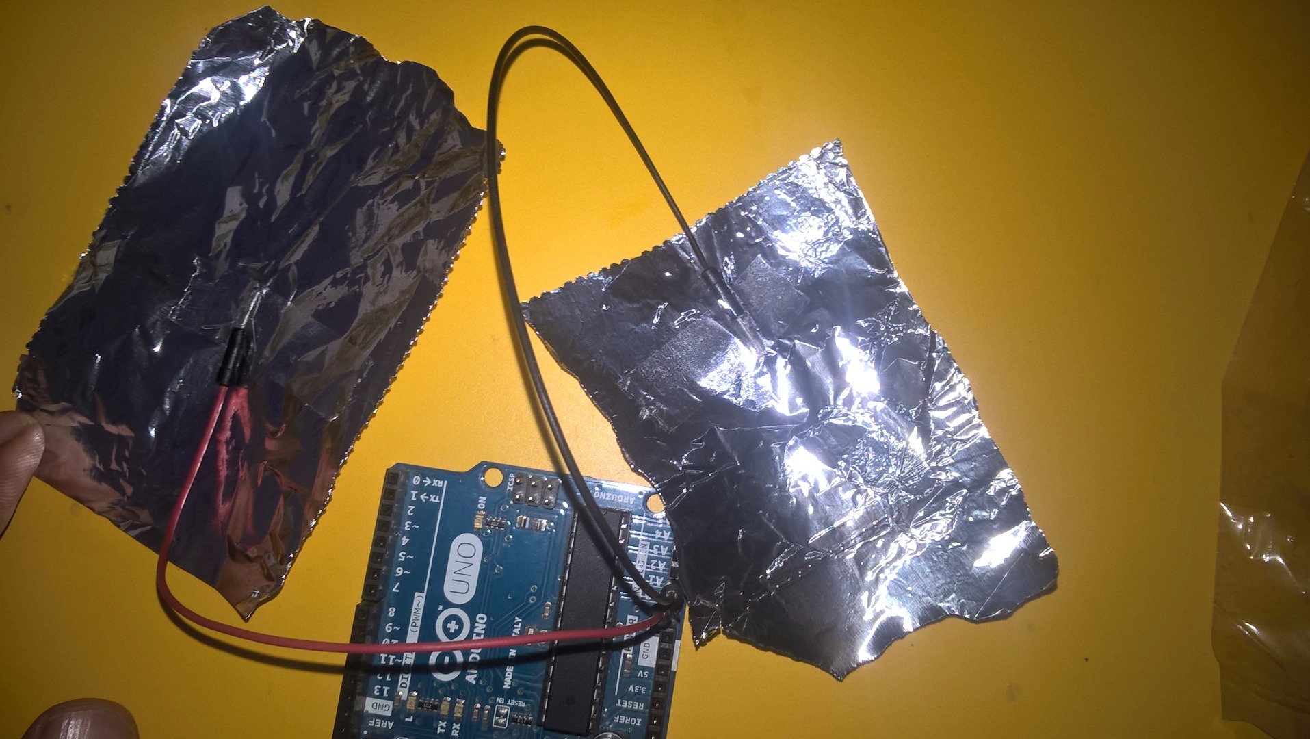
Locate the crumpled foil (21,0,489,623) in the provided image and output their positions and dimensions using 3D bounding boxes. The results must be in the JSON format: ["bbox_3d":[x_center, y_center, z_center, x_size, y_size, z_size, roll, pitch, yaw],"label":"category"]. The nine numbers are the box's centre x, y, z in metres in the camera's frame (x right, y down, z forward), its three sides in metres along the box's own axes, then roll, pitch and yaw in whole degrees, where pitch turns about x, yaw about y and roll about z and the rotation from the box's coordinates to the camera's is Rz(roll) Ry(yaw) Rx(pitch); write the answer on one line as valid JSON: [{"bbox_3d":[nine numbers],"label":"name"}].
[{"bbox_3d":[-0.071,-0.013,0.178,0.058,0.010,0.097,27,84,1],"label":"crumpled foil"}]

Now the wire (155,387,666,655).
[{"bbox_3d":[-0.042,0.033,0.162,0.083,0.029,0.031,25,84,1],"label":"wire"}]

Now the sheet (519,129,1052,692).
[{"bbox_3d":[0.025,0.012,0.177,0.064,0.013,0.089,-27,86,-4],"label":"sheet"}]

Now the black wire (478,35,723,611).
[{"bbox_3d":[-0.005,-0.012,0.163,0.033,0.042,0.090,-14,85,-3],"label":"black wire"}]

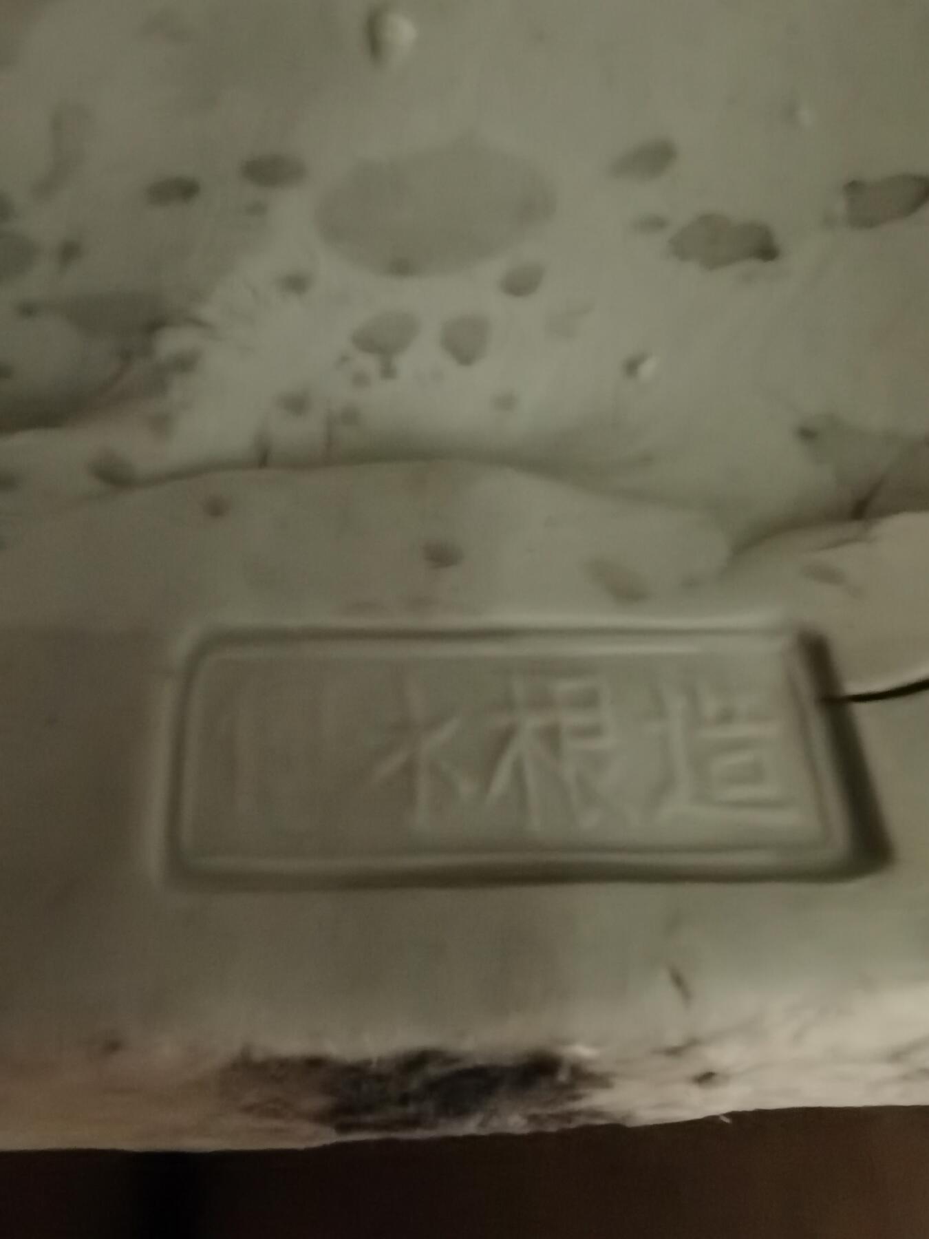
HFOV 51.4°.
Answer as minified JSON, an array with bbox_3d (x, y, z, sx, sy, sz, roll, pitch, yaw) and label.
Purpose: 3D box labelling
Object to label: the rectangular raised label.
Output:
[{"bbox_3d":[0.008,0.020,0.152,0.103,0.041,0.006,0,-28,-5],"label":"rectangular raised label"}]

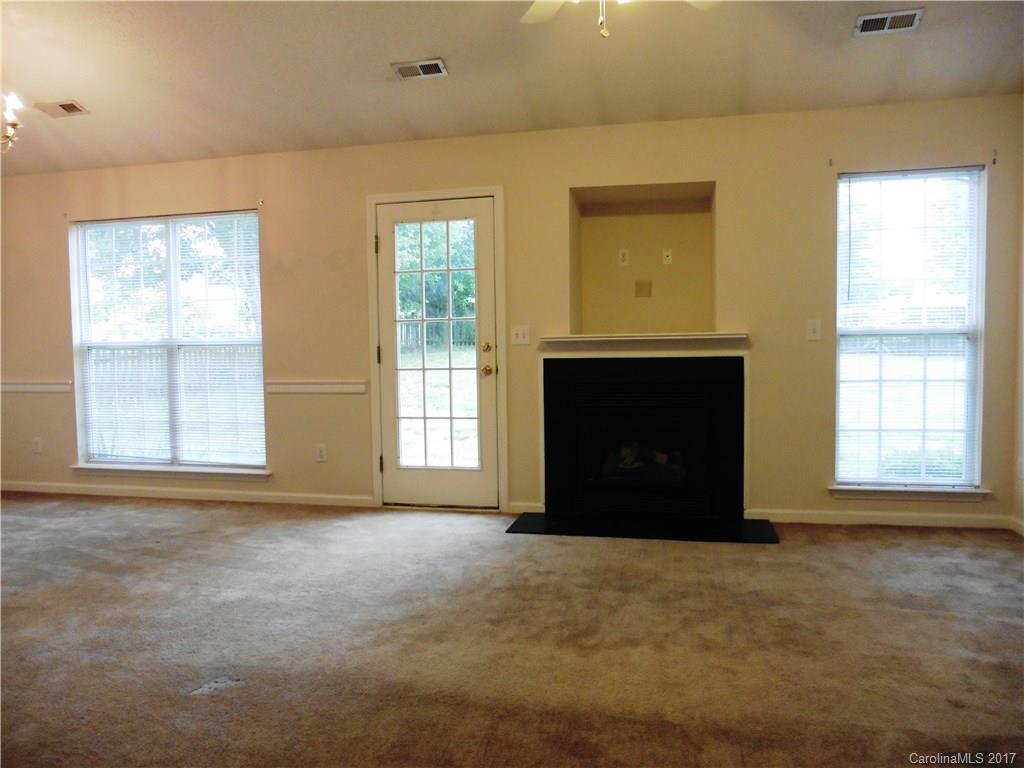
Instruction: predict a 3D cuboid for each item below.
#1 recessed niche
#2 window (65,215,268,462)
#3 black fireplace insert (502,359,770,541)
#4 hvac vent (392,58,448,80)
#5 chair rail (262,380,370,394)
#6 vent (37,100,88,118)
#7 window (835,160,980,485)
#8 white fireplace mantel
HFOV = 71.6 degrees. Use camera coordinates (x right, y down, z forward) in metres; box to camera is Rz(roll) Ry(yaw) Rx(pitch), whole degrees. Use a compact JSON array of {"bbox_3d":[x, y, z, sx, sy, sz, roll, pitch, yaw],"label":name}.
[{"bbox_3d":[0.860,-0.784,4.678,0.891,0.921,0.530,0,3,12],"label":"recessed niche"},{"bbox_3d":[-2.513,-0.305,5.204,1.540,1.810,0.050,0,3,12],"label":"window"},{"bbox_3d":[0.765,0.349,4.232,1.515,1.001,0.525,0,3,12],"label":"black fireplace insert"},{"bbox_3d":[-0.516,-1.755,3.981,0.292,0.022,0.146,0,-14,12],"label":"hvac vent"},{"bbox_3d":[-1.371,0.018,4.912,0.775,0.103,0.028,0,3,12],"label":"chair rail"},{"bbox_3d":[-2.850,-1.740,4.510,0.295,0.022,0.148,0,-14,12],"label":"vent"},{"bbox_3d":[2.315,-0.318,4.160,0.765,1.825,0.050,0,3,12],"label":"window"},{"bbox_3d":[0.802,-0.254,4.377,1.250,0.095,0.130,0,3,12],"label":"white fireplace mantel"}]

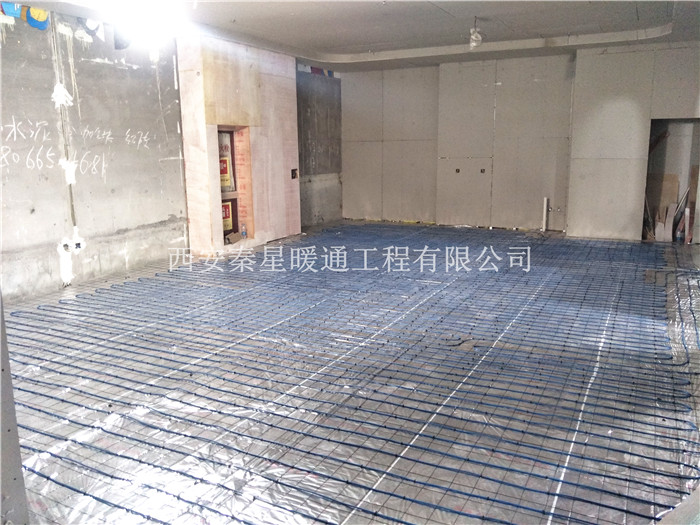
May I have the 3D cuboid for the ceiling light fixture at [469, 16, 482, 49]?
[{"bbox_3d":[1.860,-3.411,7.200,0.186,0.443,0.186,2,11,14],"label":"ceiling light fixture"}]

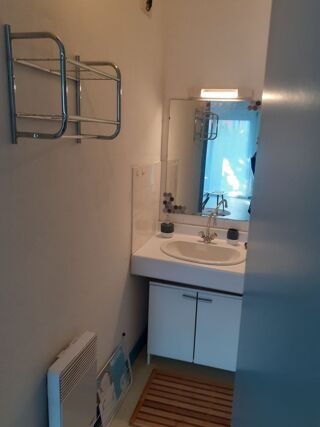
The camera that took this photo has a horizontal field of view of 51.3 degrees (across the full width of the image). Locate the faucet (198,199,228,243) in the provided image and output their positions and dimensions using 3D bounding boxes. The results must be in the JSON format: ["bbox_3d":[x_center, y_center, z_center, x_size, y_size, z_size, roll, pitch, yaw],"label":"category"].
[{"bbox_3d":[0.325,0.106,2.227,0.147,0.242,0.206,6,14,16],"label":"faucet"}]

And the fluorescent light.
[{"bbox_3d":[0.398,-0.790,2.208,0.243,0.051,0.059,6,14,16],"label":"fluorescent light"}]

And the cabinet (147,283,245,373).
[{"bbox_3d":[0.288,0.732,2.355,0.632,0.617,0.441,6,14,16],"label":"cabinet"}]

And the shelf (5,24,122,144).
[{"bbox_3d":[-0.282,-0.382,1.078,0.195,0.316,0.386,6,14,16],"label":"shelf"}]

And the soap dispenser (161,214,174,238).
[{"bbox_3d":[0.062,0.092,2.443,0.090,0.173,0.092,6,14,16],"label":"soap dispenser"}]

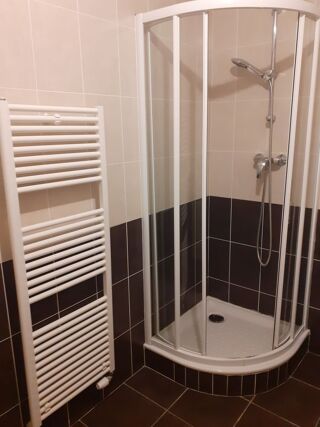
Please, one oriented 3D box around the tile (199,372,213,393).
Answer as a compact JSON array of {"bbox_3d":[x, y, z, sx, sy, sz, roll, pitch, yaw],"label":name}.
[{"bbox_3d":[0.270,0.995,1.964,0.081,0.141,0.012,3,15,16],"label":"tile"}]

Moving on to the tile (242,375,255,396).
[{"bbox_3d":[0.514,0.995,1.945,0.073,0.141,0.012,-3,15,-7],"label":"tile"}]

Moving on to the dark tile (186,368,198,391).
[{"bbox_3d":[0.195,0.989,1.991,0.076,0.141,0.012,5,16,24],"label":"dark tile"}]

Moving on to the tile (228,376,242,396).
[{"bbox_3d":[0.435,0.998,1.940,0.082,0.141,0.012,-1,15,0],"label":"tile"}]

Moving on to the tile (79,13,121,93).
[{"bbox_3d":[-0.283,-0.736,1.575,0.012,0.333,0.238,11,19,38],"label":"tile"}]

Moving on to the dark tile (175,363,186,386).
[{"bbox_3d":[0.123,0.980,2.030,0.086,0.141,0.012,9,17,33],"label":"dark tile"}]

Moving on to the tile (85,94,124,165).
[{"bbox_3d":[-0.277,-0.412,1.659,0.012,0.333,0.238,11,19,38],"label":"tile"}]

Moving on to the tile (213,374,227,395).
[{"bbox_3d":[0.351,0.998,1.946,0.082,0.141,0.012,1,15,8],"label":"tile"}]

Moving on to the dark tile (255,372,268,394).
[{"bbox_3d":[0.593,0.990,1.960,0.083,0.141,0.012,-5,15,-15],"label":"dark tile"}]

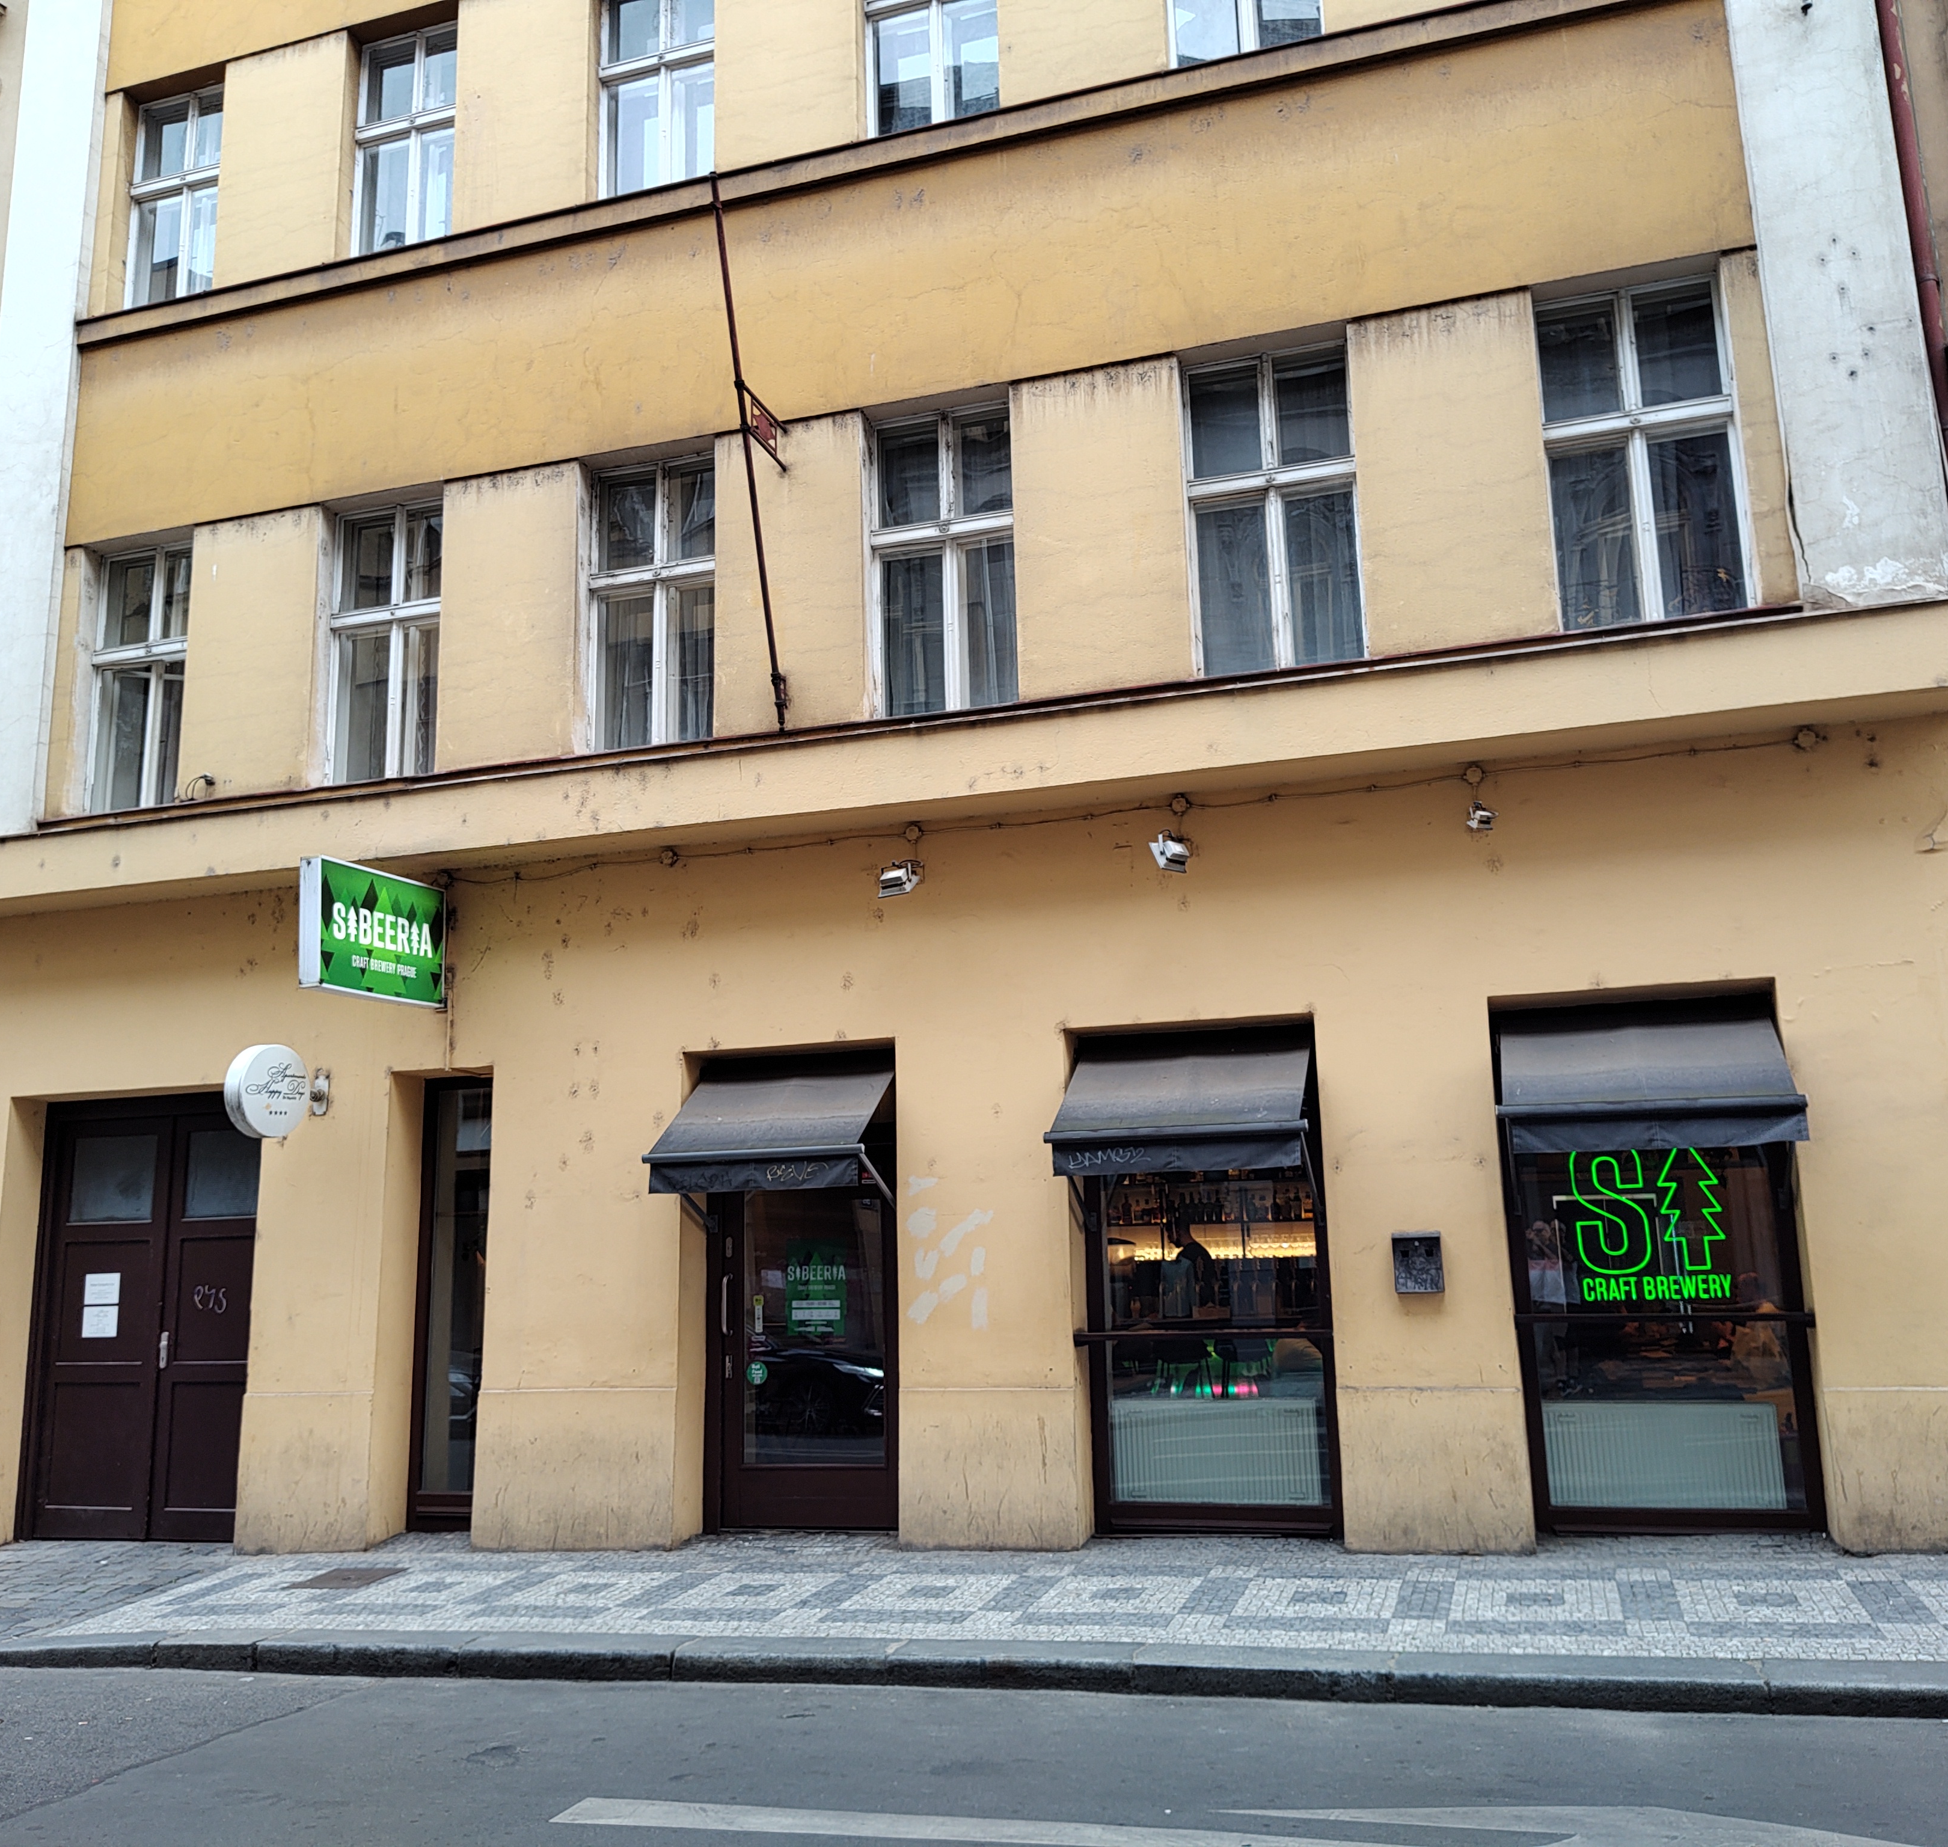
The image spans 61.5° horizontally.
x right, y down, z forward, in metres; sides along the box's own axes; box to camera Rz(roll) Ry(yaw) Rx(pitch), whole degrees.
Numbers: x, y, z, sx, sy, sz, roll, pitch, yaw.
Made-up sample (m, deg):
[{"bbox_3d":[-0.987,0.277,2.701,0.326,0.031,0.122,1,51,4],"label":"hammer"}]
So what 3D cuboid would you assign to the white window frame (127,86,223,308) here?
[{"bbox_3d":[-5.973,-5.470,12.479,0.950,1.880,0.140,-5,-11,16],"label":"white window frame"}]

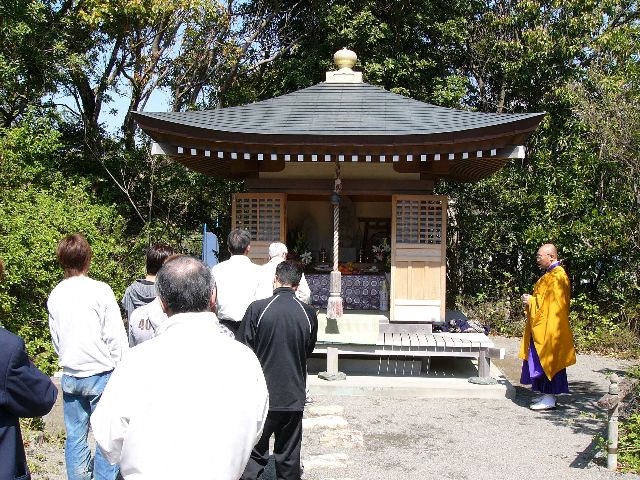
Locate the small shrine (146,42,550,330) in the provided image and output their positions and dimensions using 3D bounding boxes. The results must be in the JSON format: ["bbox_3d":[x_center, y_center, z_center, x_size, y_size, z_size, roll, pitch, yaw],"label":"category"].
[{"bbox_3d":[0.306,-0.520,9.850,4.300,4.100,4.300,1,0,5],"label":"small shrine"}]

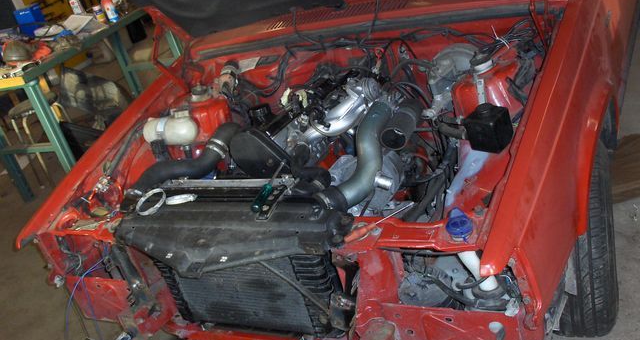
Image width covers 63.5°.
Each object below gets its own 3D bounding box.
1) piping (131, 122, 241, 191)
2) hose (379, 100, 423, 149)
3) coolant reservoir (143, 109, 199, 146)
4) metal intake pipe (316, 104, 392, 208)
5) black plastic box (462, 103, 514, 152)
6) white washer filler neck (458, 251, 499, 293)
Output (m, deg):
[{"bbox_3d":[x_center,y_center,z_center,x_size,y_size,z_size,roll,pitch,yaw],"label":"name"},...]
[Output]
[{"bbox_3d":[-0.449,-0.045,1.792,0.237,0.108,0.390,-1,27,24],"label":"piping"},{"bbox_3d":[0.256,-0.140,1.565,0.080,0.080,0.210,0,29,27],"label":"hose"},{"bbox_3d":[-0.560,-0.157,1.950,0.210,0.130,0.105,-1,27,24],"label":"coolant reservoir"},{"bbox_3d":[0.108,-0.046,1.468,0.155,0.193,0.376,-1,27,24],"label":"metal intake pipe"},{"bbox_3d":[0.454,-0.112,1.400,0.100,0.095,0.100,11,34,41],"label":"black plastic box"},{"bbox_3d":[0.370,0.233,1.210,0.045,0.155,0.045,-20,39,31],"label":"white washer filler neck"}]

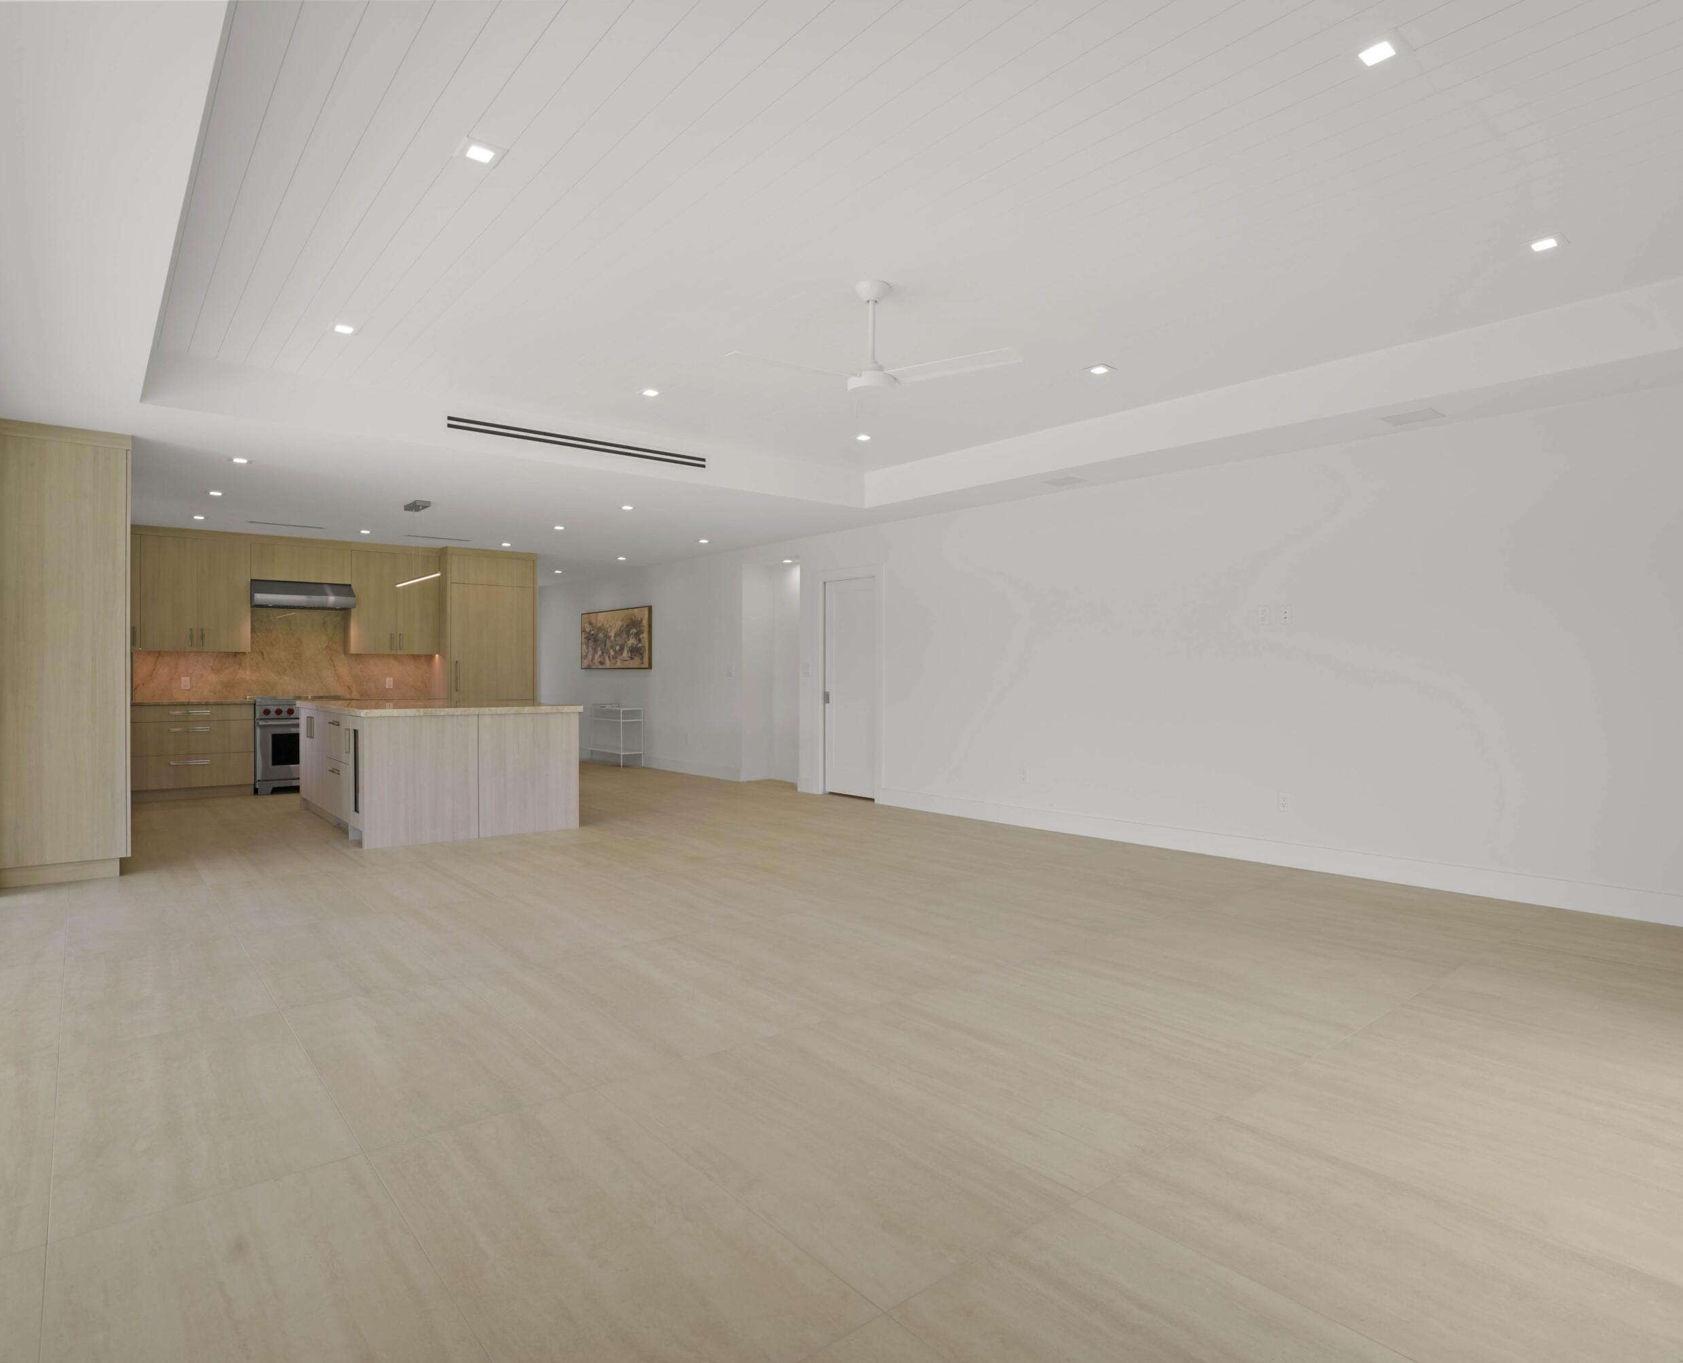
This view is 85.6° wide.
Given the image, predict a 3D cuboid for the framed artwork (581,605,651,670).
[{"bbox_3d":[-2.909,-0.537,11.640,0.050,0.775,1.812,0,1,-41],"label":"framed artwork"}]

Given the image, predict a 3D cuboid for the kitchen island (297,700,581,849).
[{"bbox_3d":[-3.321,0.635,7.360,1.500,0.920,2.380,0,1,-40],"label":"kitchen island"}]

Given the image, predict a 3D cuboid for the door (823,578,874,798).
[{"bbox_3d":[0.066,0.067,8.430,0.045,2.030,0.700,0,1,-41],"label":"door"}]

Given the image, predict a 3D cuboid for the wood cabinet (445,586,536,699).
[{"bbox_3d":[-4.024,-0.013,10.248,0.900,2.060,0.680,0,1,-40],"label":"wood cabinet"}]

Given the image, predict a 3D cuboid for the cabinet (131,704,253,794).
[{"bbox_3d":[-6.148,0.602,8.598,0.920,0.810,0.620,0,1,-40],"label":"cabinet"}]

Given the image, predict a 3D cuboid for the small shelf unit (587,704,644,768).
[{"bbox_3d":[-2.869,0.680,11.481,0.320,0.750,1.000,0,1,-41],"label":"small shelf unit"}]

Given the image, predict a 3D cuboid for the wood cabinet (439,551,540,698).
[{"bbox_3d":[-4.040,-0.174,10.258,0.950,2.480,0.720,0,1,-40],"label":"wood cabinet"}]

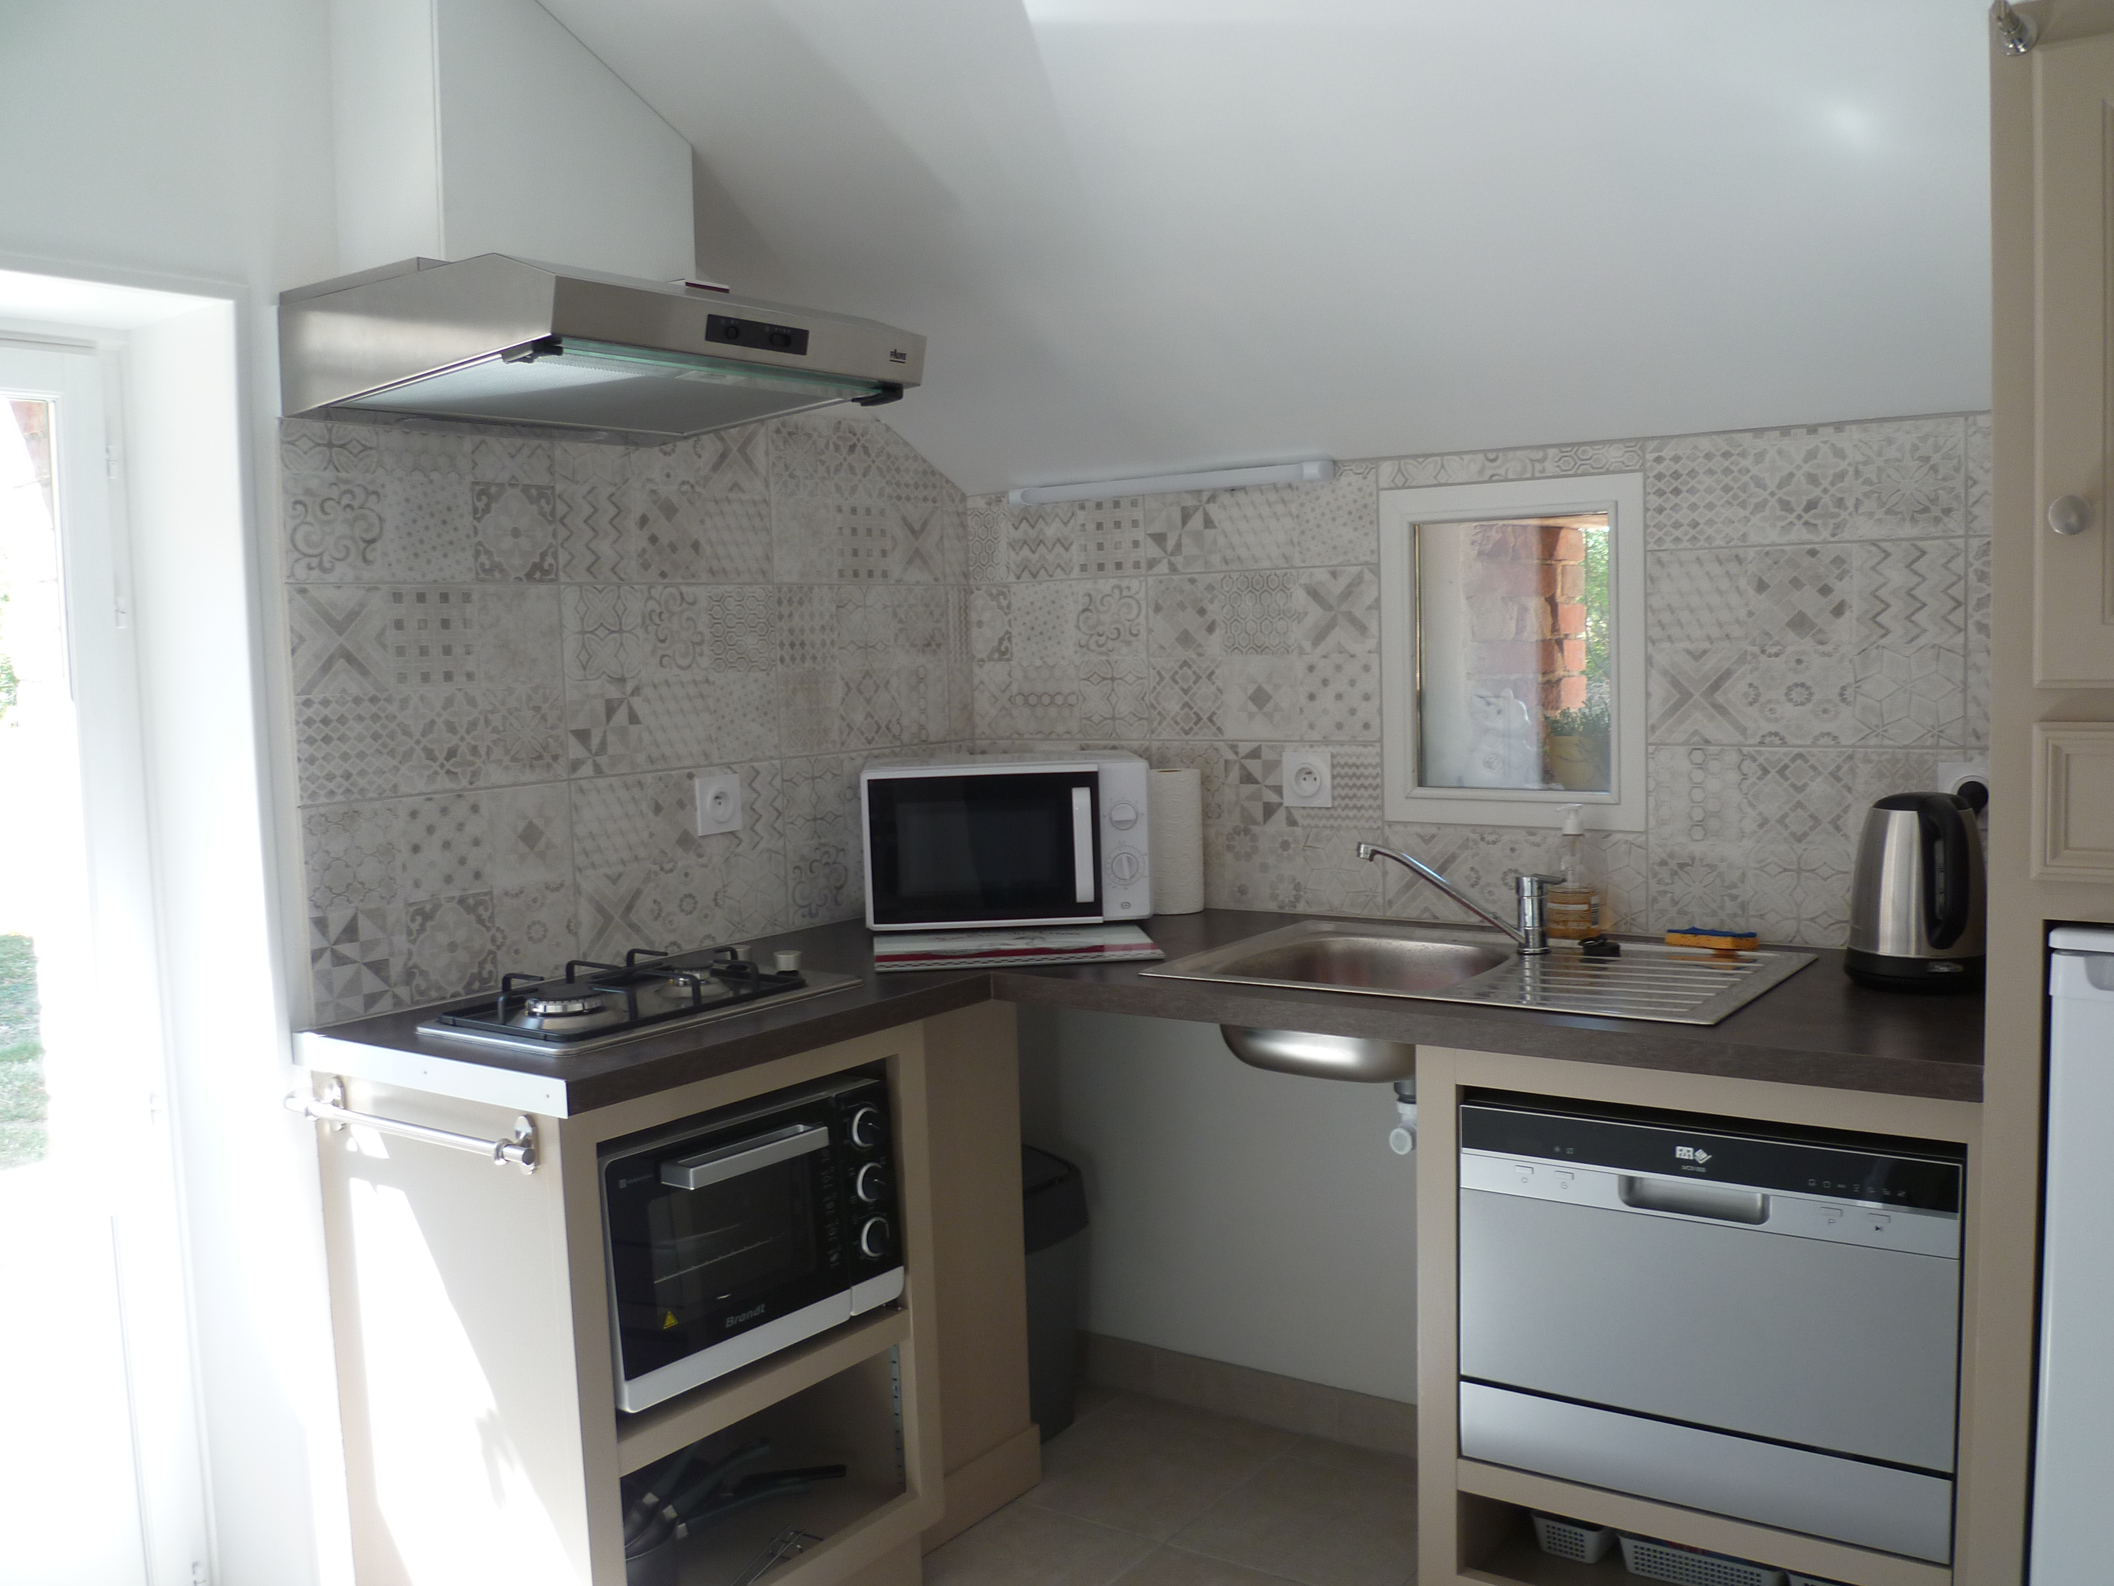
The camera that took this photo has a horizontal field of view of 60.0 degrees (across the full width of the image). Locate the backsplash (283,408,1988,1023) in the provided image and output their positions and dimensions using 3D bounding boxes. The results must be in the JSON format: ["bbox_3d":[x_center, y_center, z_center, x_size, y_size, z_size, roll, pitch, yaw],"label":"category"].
[{"bbox_3d":[0.174,-0.164,2.368,1.825,0.848,1.335,2,6,33],"label":"backsplash"}]

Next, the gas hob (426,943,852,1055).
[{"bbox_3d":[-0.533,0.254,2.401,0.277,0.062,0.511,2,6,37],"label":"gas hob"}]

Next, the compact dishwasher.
[{"bbox_3d":[0.863,0.582,2.300,0.549,0.442,0.497,2,6,33],"label":"compact dishwasher"}]

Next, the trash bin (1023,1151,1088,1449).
[{"bbox_3d":[-0.119,0.874,3.192,0.300,0.469,0.241,2,6,33],"label":"trash bin"}]

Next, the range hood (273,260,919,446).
[{"bbox_3d":[-0.573,-0.566,2.368,0.544,0.153,0.604,2,6,37],"label":"range hood"}]

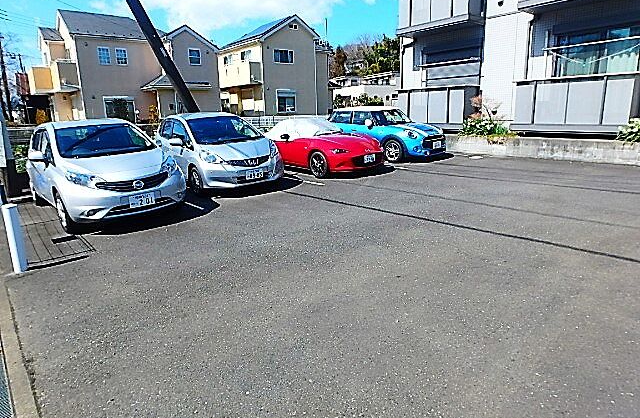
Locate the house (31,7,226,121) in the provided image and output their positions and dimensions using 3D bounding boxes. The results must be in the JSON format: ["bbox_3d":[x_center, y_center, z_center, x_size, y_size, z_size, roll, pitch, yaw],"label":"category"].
[{"bbox_3d":[-12.717,-8.504,25.411,10.000,7.600,7.500,-12,17,-34],"label":"house"}]

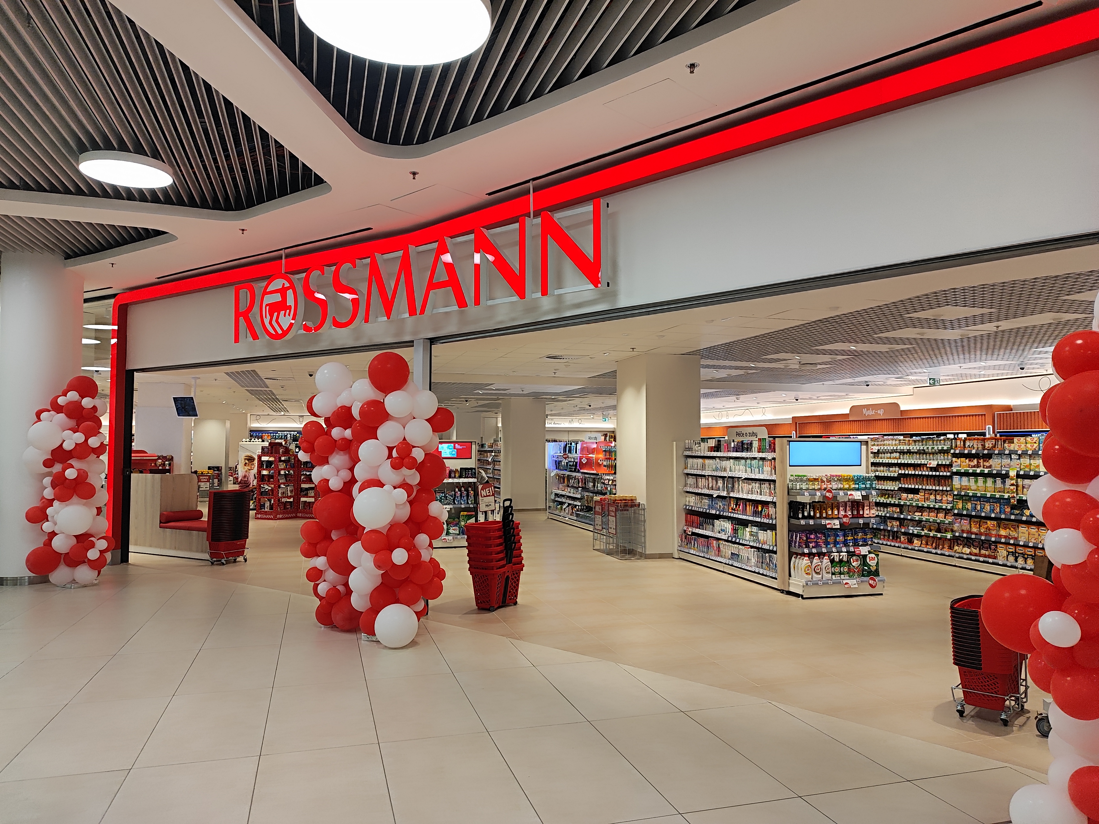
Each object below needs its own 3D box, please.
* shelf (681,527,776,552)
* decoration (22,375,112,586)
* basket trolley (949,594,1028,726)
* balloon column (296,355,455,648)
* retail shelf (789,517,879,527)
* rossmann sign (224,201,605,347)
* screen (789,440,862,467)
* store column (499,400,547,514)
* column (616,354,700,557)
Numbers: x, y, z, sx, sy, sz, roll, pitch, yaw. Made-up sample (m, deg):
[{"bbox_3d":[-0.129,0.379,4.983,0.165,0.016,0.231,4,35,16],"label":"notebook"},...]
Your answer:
[{"bbox_3d":[2.542,1.668,10.106,0.380,0.055,2.640,1,-3,-16],"label":"shelf"},{"bbox_3d":[-5.663,0.814,9.028,0.880,2.450,0.880,2,-4,-31],"label":"decoration"},{"bbox_3d":[2.695,1.479,4.657,0.350,0.700,0.480,-2,-4,40],"label":"basket trolley"},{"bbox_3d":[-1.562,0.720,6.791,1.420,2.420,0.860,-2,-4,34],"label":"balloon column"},{"bbox_3d":[3.193,1.216,8.624,0.970,0.060,0.300,1,-3,-16],"label":"retail shelf"},{"bbox_3d":[-1.626,-1.216,7.487,5.197,0.730,0.130,-2,-4,37],"label":"rossmann sign"},{"bbox_3d":[3.175,0.486,8.773,0.955,0.285,0.050,1,-3,-16],"label":"screen"},{"bbox_3d":[-0.720,1.170,21.147,0.950,3.090,1.160,1,-3,-17],"label":"store column"},{"bbox_3d":[1.738,0.691,12.212,0.930,3.090,1.140,1,-3,-17],"label":"column"}]

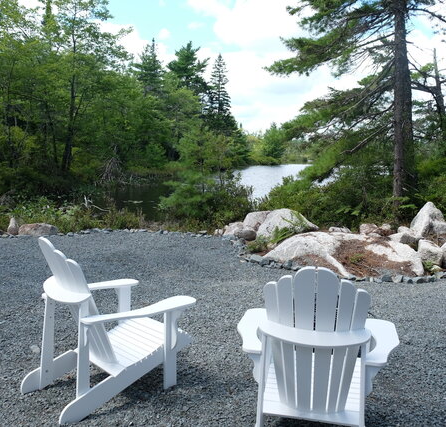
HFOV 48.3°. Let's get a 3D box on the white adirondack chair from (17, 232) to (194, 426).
[{"bbox_3d":[-0.692,0.587,3.068,0.918,0.974,0.804,-5,8,-42],"label":"white adirondack chair"}]

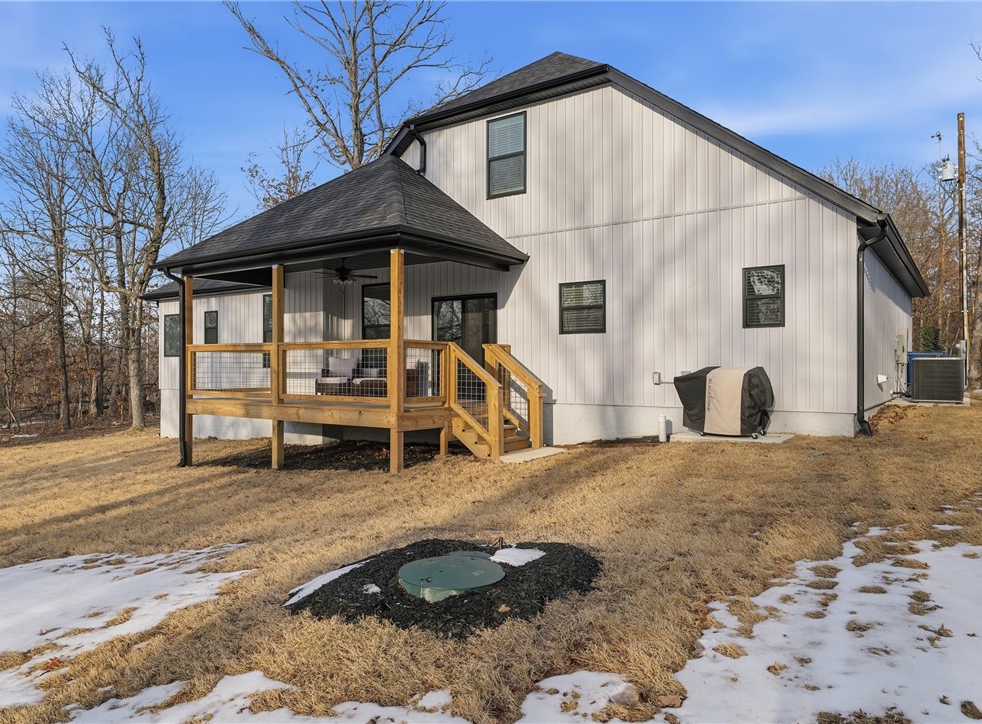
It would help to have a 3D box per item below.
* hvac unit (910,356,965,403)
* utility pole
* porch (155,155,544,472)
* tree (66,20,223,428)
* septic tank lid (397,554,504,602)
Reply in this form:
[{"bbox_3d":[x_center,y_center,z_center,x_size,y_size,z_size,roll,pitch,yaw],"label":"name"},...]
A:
[{"bbox_3d":[8.600,0.353,13.331,0.808,0.848,0.808,0,-1,35],"label":"hvac unit"},{"bbox_3d":[14.642,-3.486,21.500,0.320,8.500,0.320,0,-1,35],"label":"utility pole"},{"bbox_3d":[-2.749,-1.257,13.507,7.575,6.646,3.636,0,-1,35],"label":"porch"},{"bbox_3d":[-12.201,-4.679,24.500,5.700,14.100,5.700,0,-1,35],"label":"tree"},{"bbox_3d":[-0.280,1.497,4.800,0.740,0.110,0.740,0,0,0],"label":"septic tank lid"}]

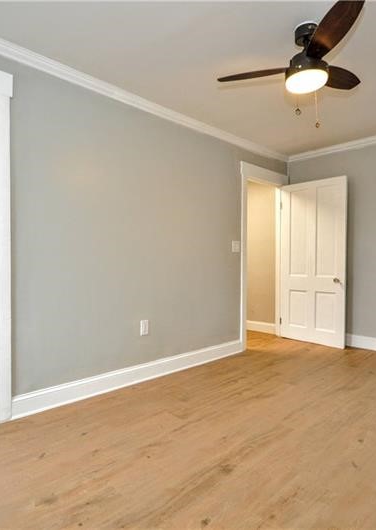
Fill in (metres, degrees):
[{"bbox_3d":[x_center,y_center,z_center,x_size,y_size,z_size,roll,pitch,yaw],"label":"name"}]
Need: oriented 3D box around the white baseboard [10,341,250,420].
[{"bbox_3d":[-0.268,0.915,2.942,2.363,0.145,0.020,0,1,-43],"label":"white baseboard"}]

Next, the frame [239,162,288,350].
[{"bbox_3d":[0.915,-0.095,4.104,0.985,2.146,0.131,0,1,-43],"label":"frame"}]

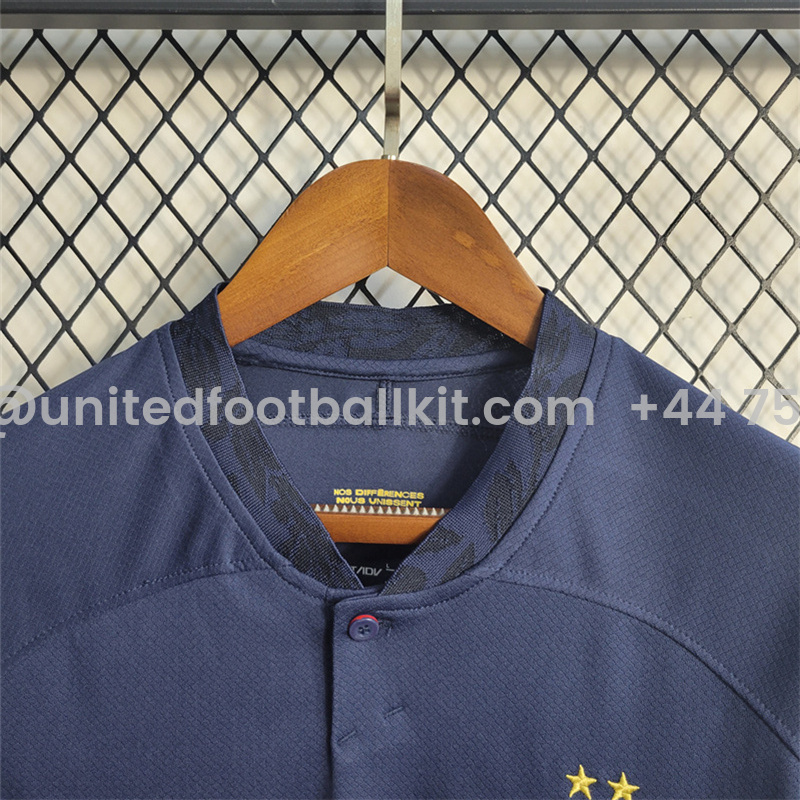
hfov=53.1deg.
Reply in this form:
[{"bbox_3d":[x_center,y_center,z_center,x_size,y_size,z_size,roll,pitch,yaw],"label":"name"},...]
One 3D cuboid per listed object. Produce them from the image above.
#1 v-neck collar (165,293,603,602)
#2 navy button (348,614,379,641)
[{"bbox_3d":[-0.008,0.014,0.362,0.188,0.134,0.070,0,-1,0],"label":"v-neck collar"},{"bbox_3d":[-0.015,0.095,0.335,0.013,0.013,0.003,0,23,-11],"label":"navy button"}]

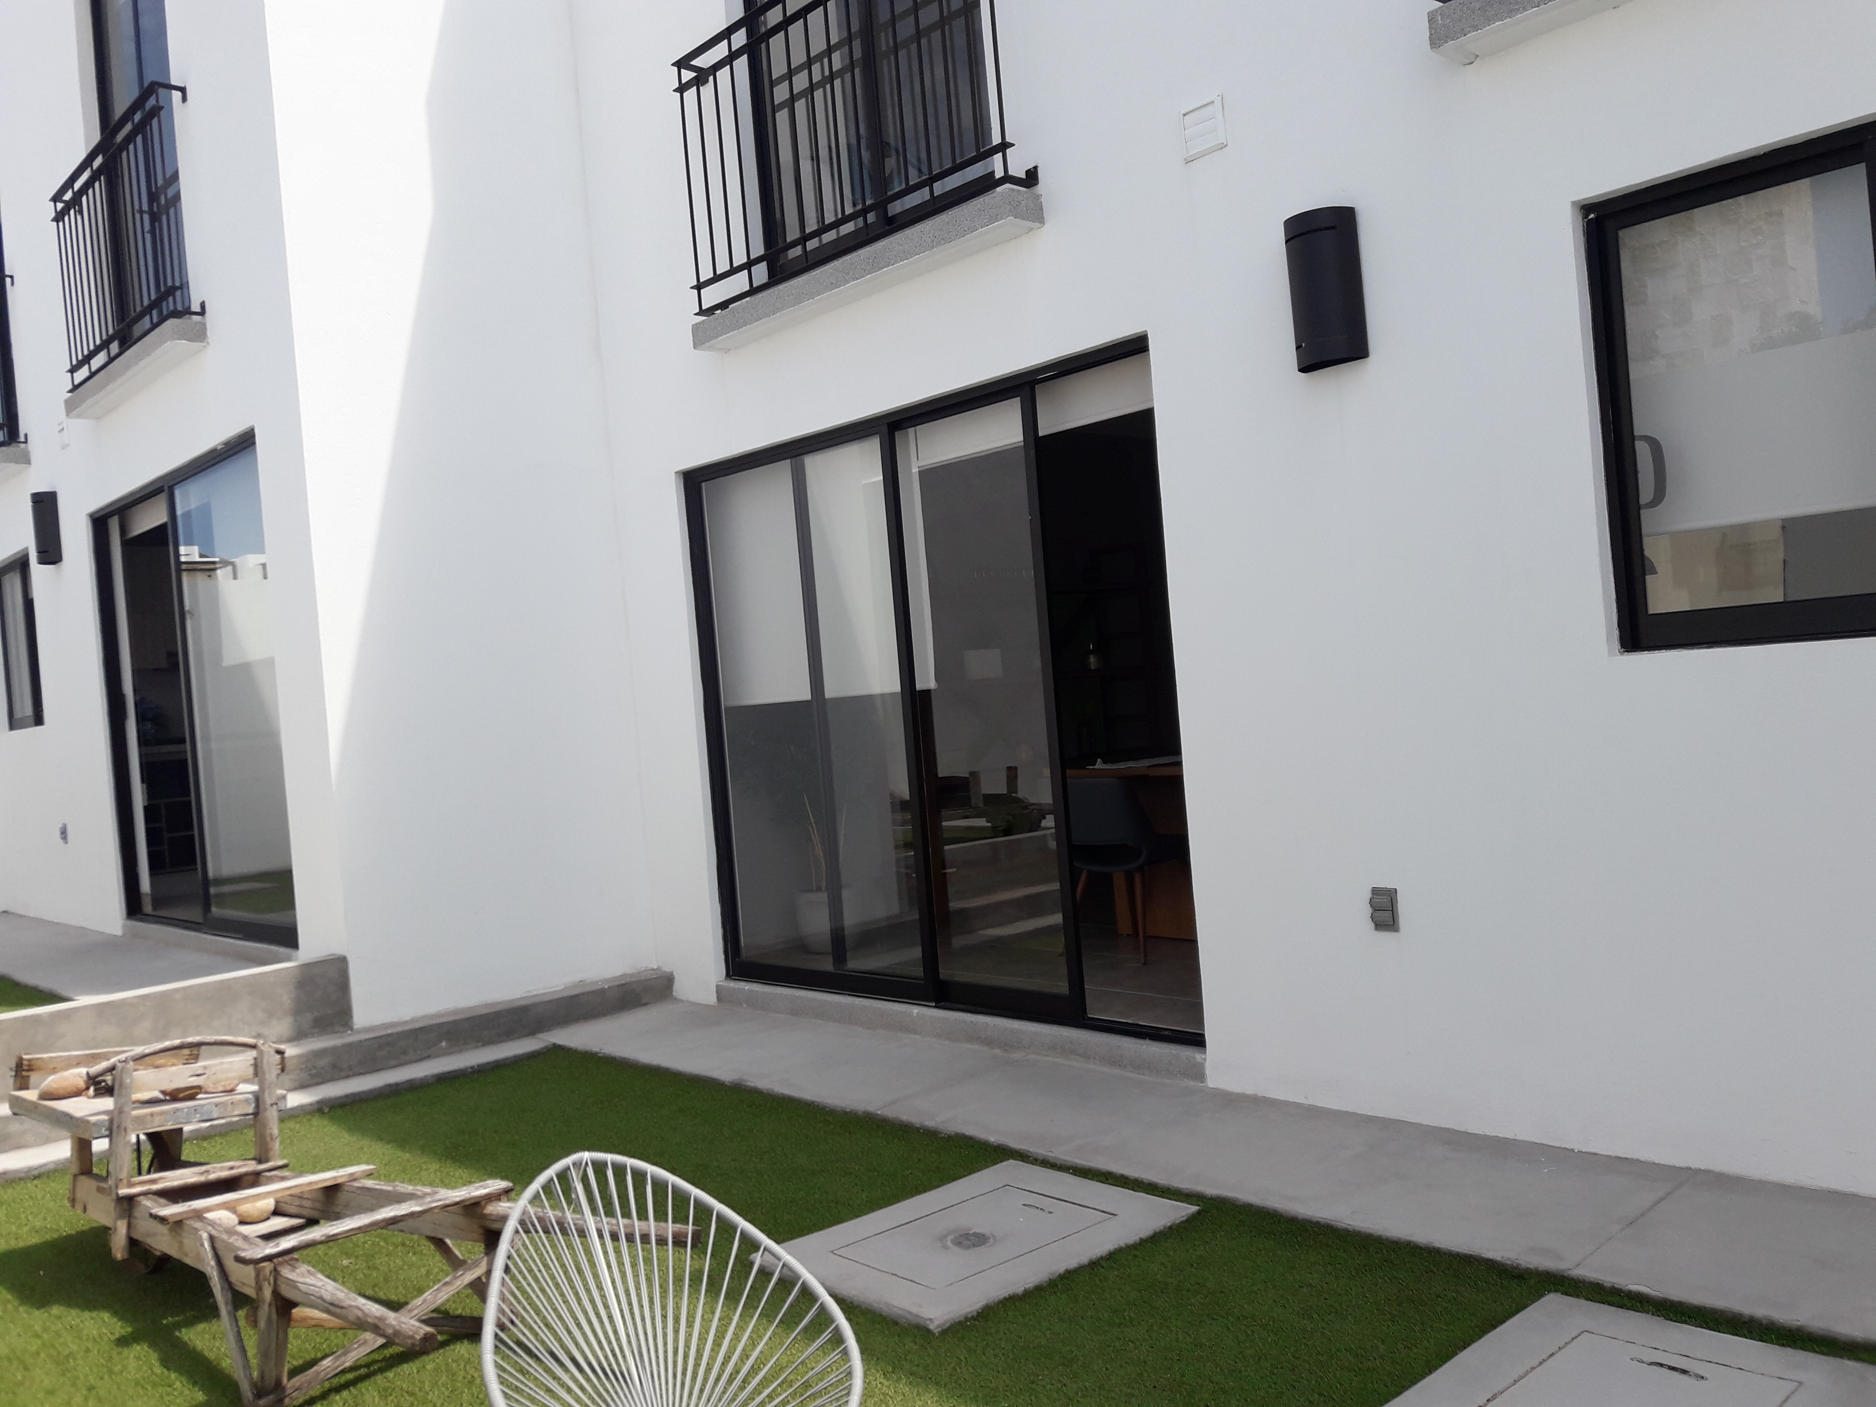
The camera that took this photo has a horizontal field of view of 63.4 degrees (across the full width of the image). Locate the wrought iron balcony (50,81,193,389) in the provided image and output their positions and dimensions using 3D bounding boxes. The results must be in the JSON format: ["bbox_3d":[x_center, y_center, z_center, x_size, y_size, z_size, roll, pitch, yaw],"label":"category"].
[{"bbox_3d":[-3.757,-2.071,6.988,0.139,0.964,1.684,-5,0,-43],"label":"wrought iron balcony"}]

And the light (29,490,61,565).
[{"bbox_3d":[-4.911,-0.965,8.354,0.100,0.390,0.195,-5,0,-43],"label":"light"}]

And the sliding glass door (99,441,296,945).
[{"bbox_3d":[-3.448,0.007,7.055,0.100,2.125,2.527,-5,0,-43],"label":"sliding glass door"}]

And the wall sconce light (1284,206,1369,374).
[{"bbox_3d":[1.000,-1.083,3.973,0.100,0.390,0.195,-5,0,-43],"label":"wall sconce light"}]

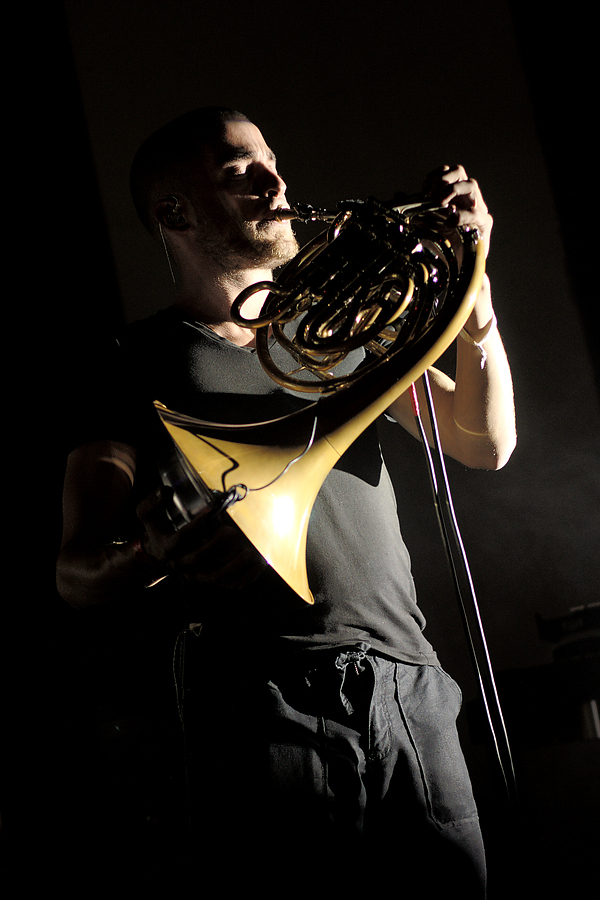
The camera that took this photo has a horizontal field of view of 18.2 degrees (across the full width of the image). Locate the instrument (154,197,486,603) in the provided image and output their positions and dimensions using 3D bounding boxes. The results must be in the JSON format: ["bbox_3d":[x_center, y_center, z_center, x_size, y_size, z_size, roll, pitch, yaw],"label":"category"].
[{"bbox_3d":[0.064,-0.128,2.344,0.470,0.480,0.310,-39,-48,5],"label":"instrument"}]

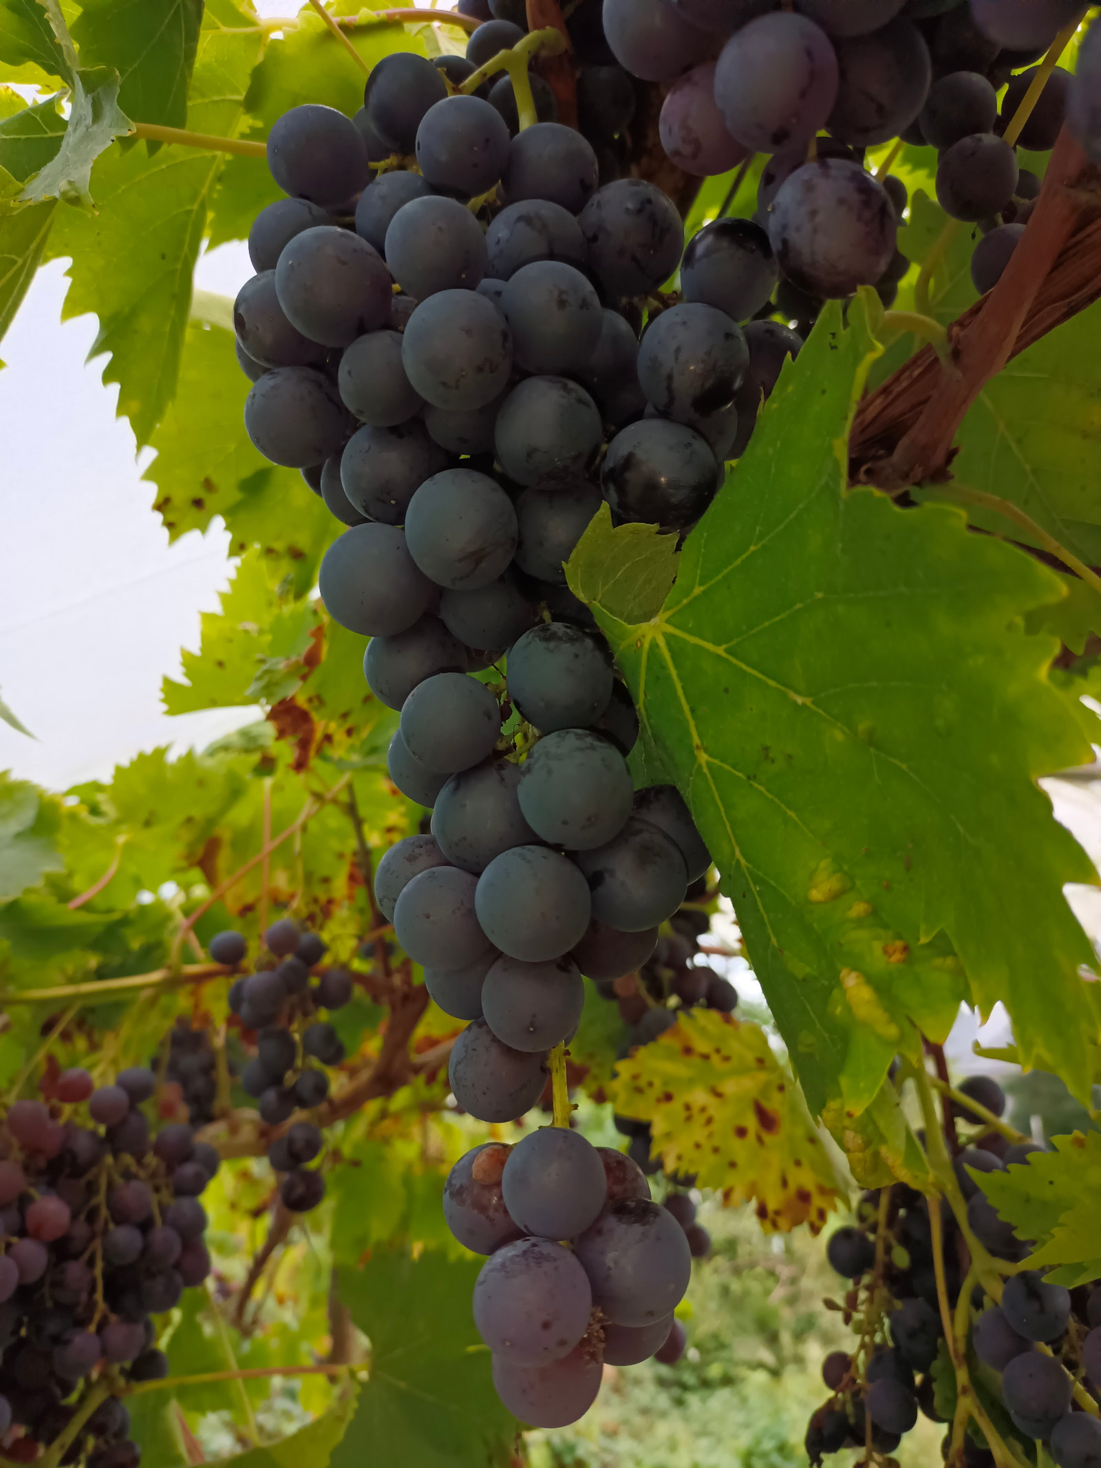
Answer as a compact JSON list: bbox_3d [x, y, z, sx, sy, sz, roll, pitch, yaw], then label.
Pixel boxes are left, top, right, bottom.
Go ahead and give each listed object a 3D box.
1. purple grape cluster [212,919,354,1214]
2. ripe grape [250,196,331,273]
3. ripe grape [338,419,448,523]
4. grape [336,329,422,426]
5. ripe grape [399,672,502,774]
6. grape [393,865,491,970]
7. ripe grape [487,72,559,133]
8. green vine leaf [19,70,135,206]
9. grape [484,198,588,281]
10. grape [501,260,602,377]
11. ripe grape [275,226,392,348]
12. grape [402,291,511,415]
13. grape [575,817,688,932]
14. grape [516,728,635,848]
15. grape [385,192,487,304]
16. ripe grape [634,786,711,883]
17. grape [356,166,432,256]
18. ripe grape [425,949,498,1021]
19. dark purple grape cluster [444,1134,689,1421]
[{"bbox_3d":[-0.122,0.154,0.489,0.062,0.129,0.058,5,-15,-13],"label":"purple grape cluster"},{"bbox_3d":[-0.051,-0.098,0.211,0.018,0.018,0.018,5,-15,-16],"label":"ripe grape"},{"bbox_3d":[-0.032,-0.053,0.215,0.021,0.021,0.021,0,-16,0],"label":"ripe grape"},{"bbox_3d":[-0.035,-0.074,0.221,0.019,0.019,0.019,0,-18,0],"label":"grape"},{"bbox_3d":[-0.019,-0.002,0.201,0.019,0.019,0.019,3,-15,-5],"label":"ripe grape"},{"bbox_3d":[-0.019,0.034,0.196,0.019,0.019,0.019,3,-15,-5],"label":"grape"},{"bbox_3d":[-0.006,-0.145,0.245,0.017,0.017,0.017,2,-15,-3],"label":"ripe grape"},{"bbox_3d":[-0.118,-0.149,0.265,0.029,0.034,0.017,7,-17,-23],"label":"green vine leaf"},{"bbox_3d":[-0.003,-0.104,0.229,0.022,0.022,0.022,0,-18,0],"label":"grape"},{"bbox_3d":[0.001,-0.086,0.218,0.021,0.022,0.021,0,-18,0],"label":"grape"},{"bbox_3d":[-0.041,-0.084,0.199,0.022,0.022,0.022,0,-18,0],"label":"ripe grape"},{"bbox_3d":[-0.017,-0.070,0.194,0.020,0.021,0.020,3,-15,-6],"label":"grape"},{"bbox_3d":[0.015,0.026,0.199,0.021,0.022,0.021,0,-16,0],"label":"grape"},{"bbox_3d":[0.005,0.010,0.195,0.021,0.022,0.021,0,-16,0],"label":"grape"},{"bbox_3d":[-0.024,-0.102,0.221,0.021,0.022,0.021,0,-18,0],"label":"grape"},{"bbox_3d":[0.021,0.021,0.210,0.021,0.022,0.021,0,-18,0],"label":"ripe grape"},{"bbox_3d":[-0.030,-0.103,0.212,0.018,0.019,0.018,4,-15,-10],"label":"grape"},{"bbox_3d":[-0.016,0.049,0.216,0.020,0.020,0.020,0,-18,0],"label":"ripe grape"},{"bbox_3d":[0.002,0.107,0.208,0.048,0.056,0.051,0,-18,0],"label":"dark purple grape cluster"}]

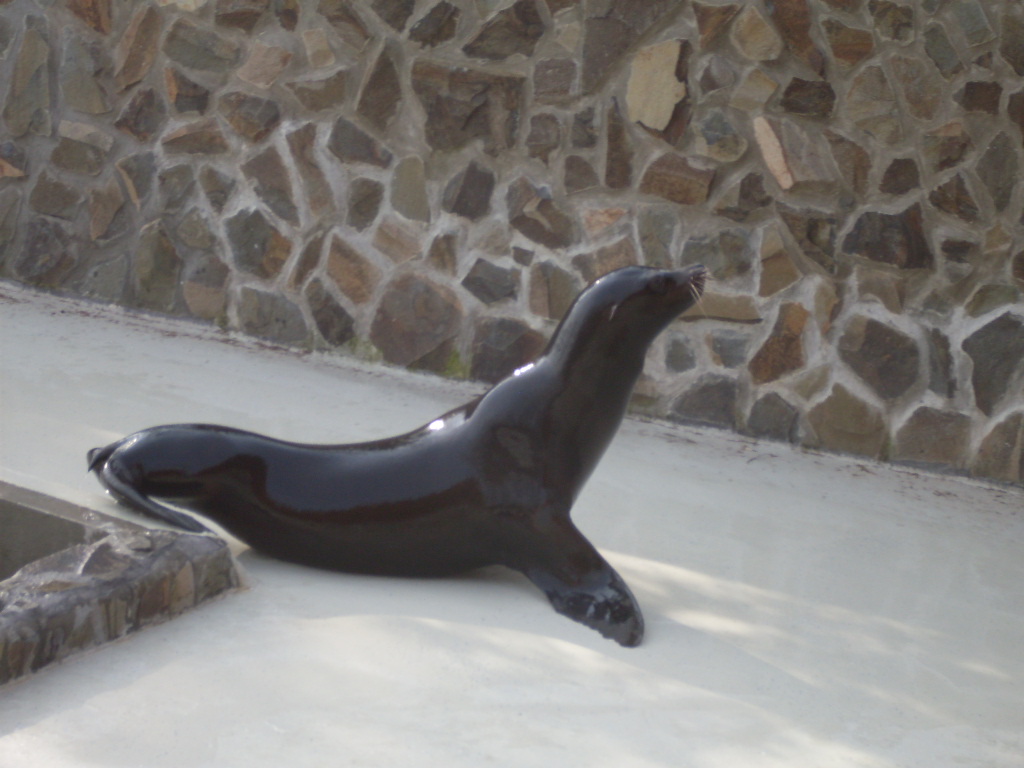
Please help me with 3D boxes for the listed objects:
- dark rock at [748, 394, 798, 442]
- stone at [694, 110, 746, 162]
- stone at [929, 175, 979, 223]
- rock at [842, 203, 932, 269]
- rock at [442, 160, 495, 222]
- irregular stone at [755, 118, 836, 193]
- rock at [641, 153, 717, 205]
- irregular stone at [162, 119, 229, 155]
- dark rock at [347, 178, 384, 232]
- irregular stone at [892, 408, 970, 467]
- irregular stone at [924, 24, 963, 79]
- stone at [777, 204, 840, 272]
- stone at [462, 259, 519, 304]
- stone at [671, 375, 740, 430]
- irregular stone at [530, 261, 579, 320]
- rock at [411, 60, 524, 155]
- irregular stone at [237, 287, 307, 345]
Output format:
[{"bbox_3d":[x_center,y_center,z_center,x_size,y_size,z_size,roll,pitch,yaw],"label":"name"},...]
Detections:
[{"bbox_3d":[0.710,0.076,9.039,0.149,0.129,0.070,11,23,28],"label":"dark rock"},{"bbox_3d":[0.553,-0.657,8.952,0.149,0.137,0.075,11,19,28],"label":"stone"},{"bbox_3d":[1.133,-0.483,8.569,0.136,0.118,0.064,11,23,28],"label":"stone"},{"bbox_3d":[0.975,-0.382,8.676,0.238,0.169,0.078,11,20,26],"label":"rock"},{"bbox_3d":[-0.106,-0.546,9.402,0.179,0.182,0.090,11,20,33],"label":"rock"},{"bbox_3d":[0.741,-0.601,8.744,0.222,0.194,0.090,11,20,26],"label":"irregular stone"},{"bbox_3d":[0.455,-0.554,9.000,0.240,0.136,0.090,11,20,33],"label":"rock"},{"bbox_3d":[-0.894,-0.708,9.611,0.217,0.102,0.050,11,20,26],"label":"irregular stone"},{"bbox_3d":[-0.403,-0.504,9.400,0.112,0.145,0.052,11,20,26],"label":"dark rock"},{"bbox_3d":[1.114,0.126,8.819,0.208,0.150,0.088,11,23,28],"label":"irregular stone"},{"bbox_3d":[1.097,-0.848,8.570,0.104,0.141,0.057,11,19,28],"label":"irregular stone"},{"bbox_3d":[0.785,-0.381,8.894,0.176,0.183,0.097,11,19,28],"label":"stone"},{"bbox_3d":[-0.060,-0.286,9.421,0.168,0.127,0.070,11,19,28],"label":"stone"},{"bbox_3d":[0.534,0.026,9.133,0.203,0.144,0.085,11,23,28],"label":"stone"},{"bbox_3d":[0.138,-0.262,9.316,0.180,0.170,0.090,11,20,33],"label":"irregular stone"},{"bbox_3d":[-0.104,-0.759,9.178,0.341,0.252,0.117,11,20,26],"label":"rock"},{"bbox_3d":[-0.681,-0.200,9.794,0.241,0.156,0.097,11,23,28],"label":"irregular stone"}]

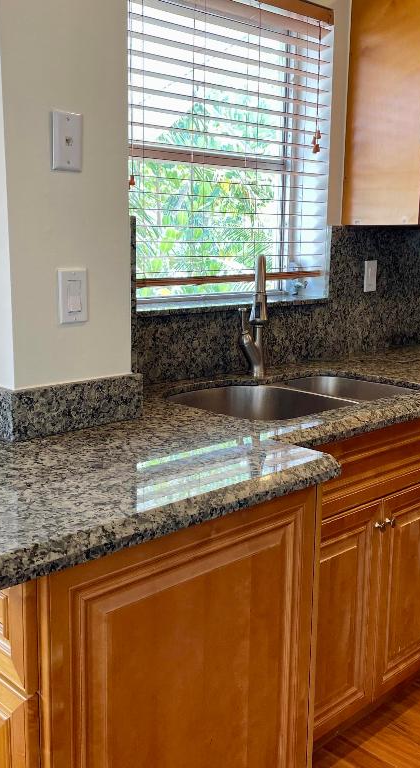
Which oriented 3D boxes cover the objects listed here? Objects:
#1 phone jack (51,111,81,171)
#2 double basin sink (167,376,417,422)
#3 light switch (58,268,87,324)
[{"bbox_3d":[-0.280,-0.479,1.524,0.070,0.114,0.010,-9,14,-44],"label":"phone jack"},{"bbox_3d":[0.216,0.139,2.120,0.750,0.205,0.470,-9,14,-44],"label":"double basin sink"},{"bbox_3d":[-0.280,-0.181,1.581,0.070,0.114,0.010,-9,14,-44],"label":"light switch"}]

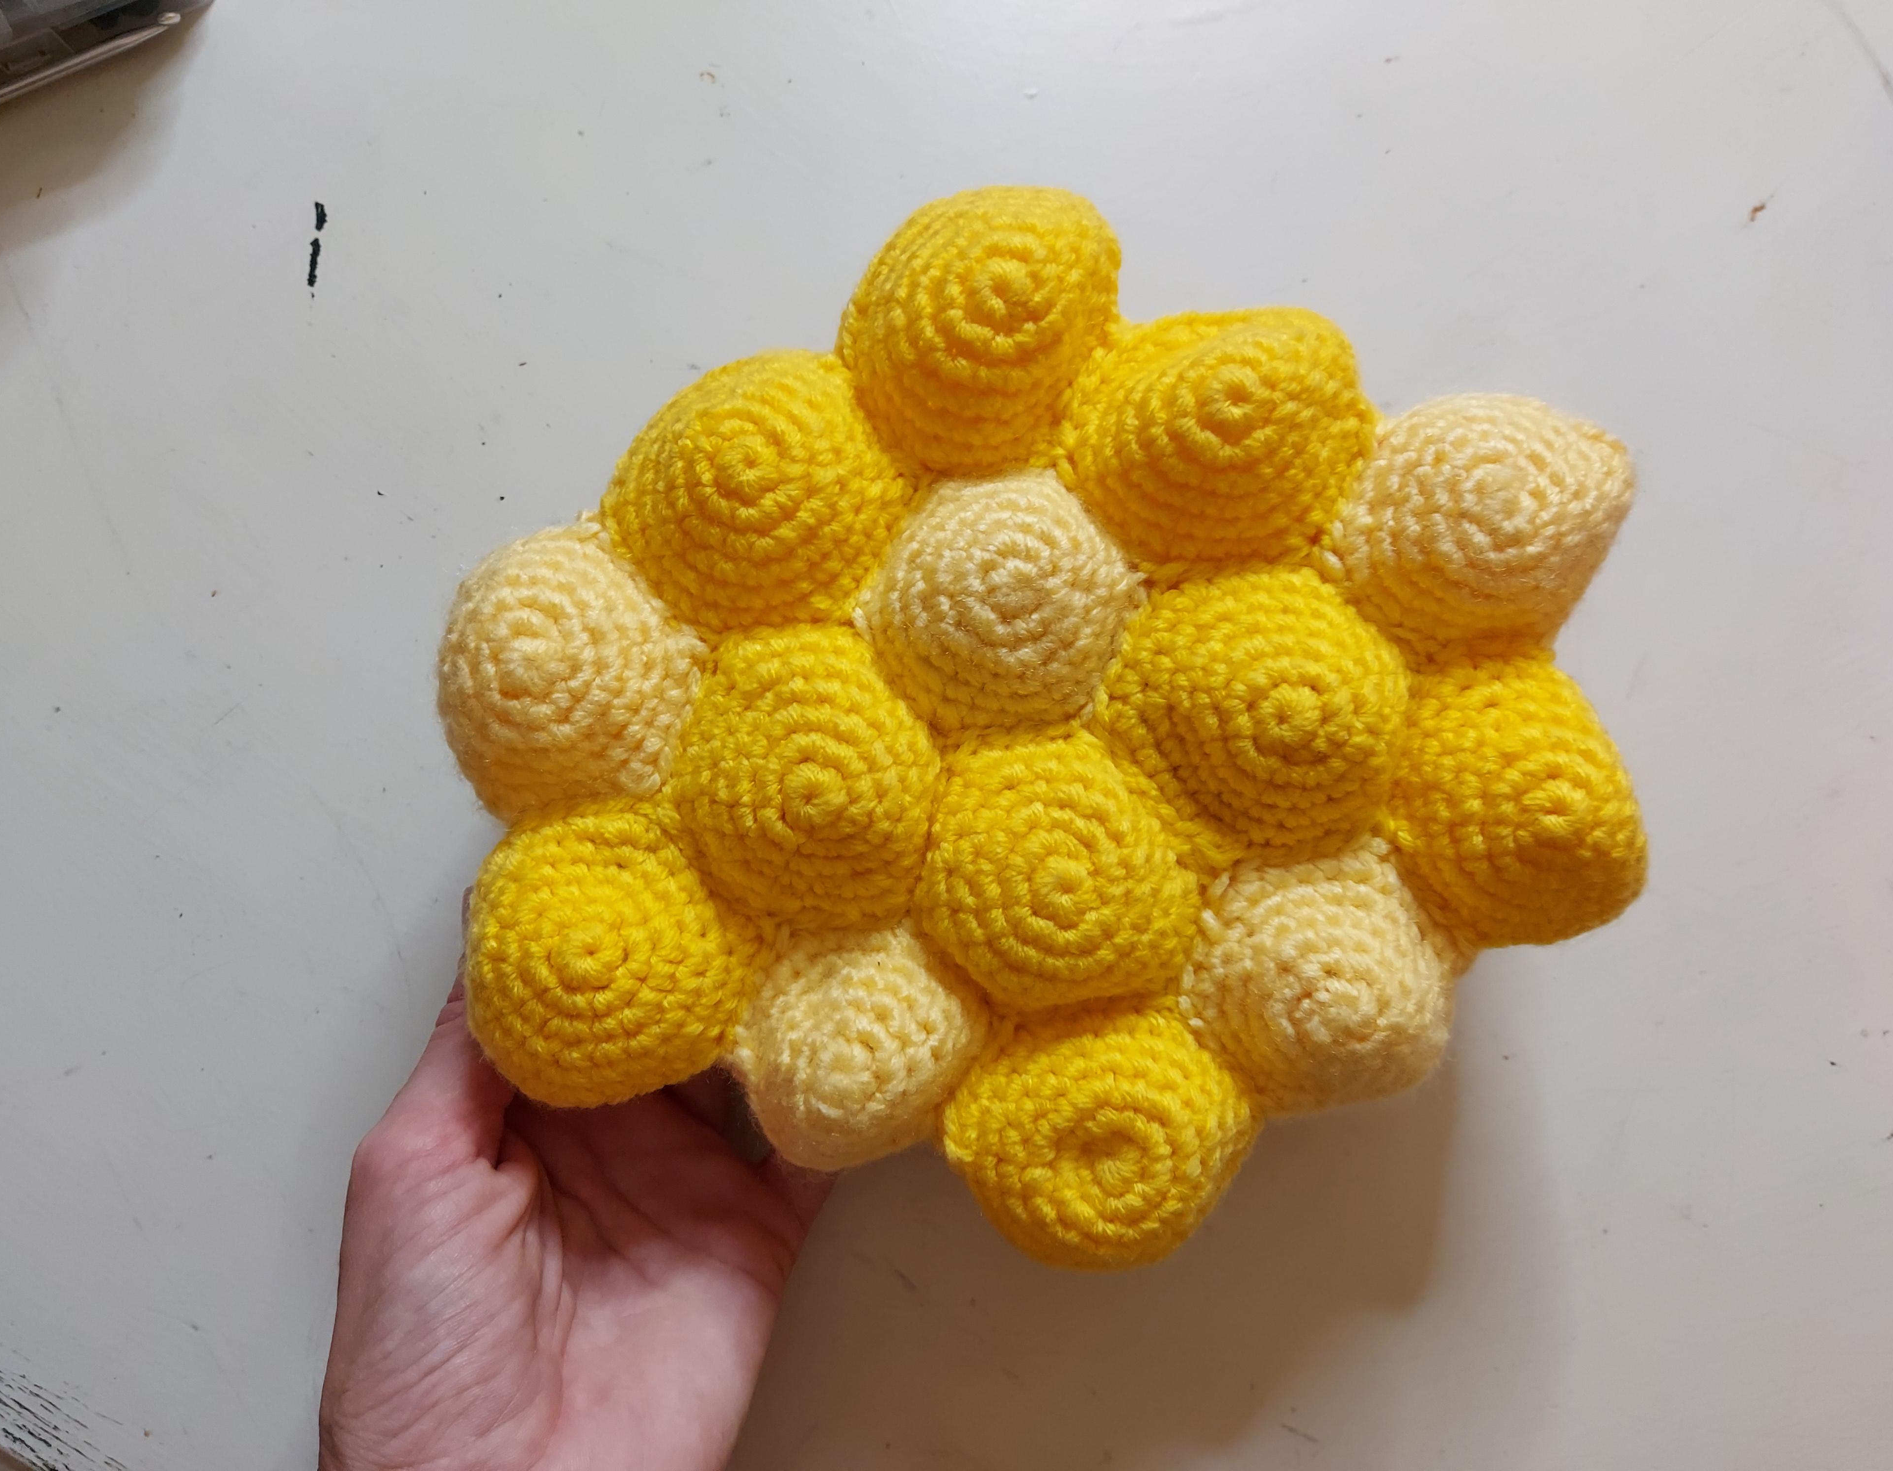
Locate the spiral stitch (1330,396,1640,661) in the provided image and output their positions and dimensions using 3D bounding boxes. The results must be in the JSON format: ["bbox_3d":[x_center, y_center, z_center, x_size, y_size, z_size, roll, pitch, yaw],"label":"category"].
[{"bbox_3d":[0.109,-0.043,0.292,0.059,0.037,0.056,0,87,-2],"label":"spiral stitch"}]

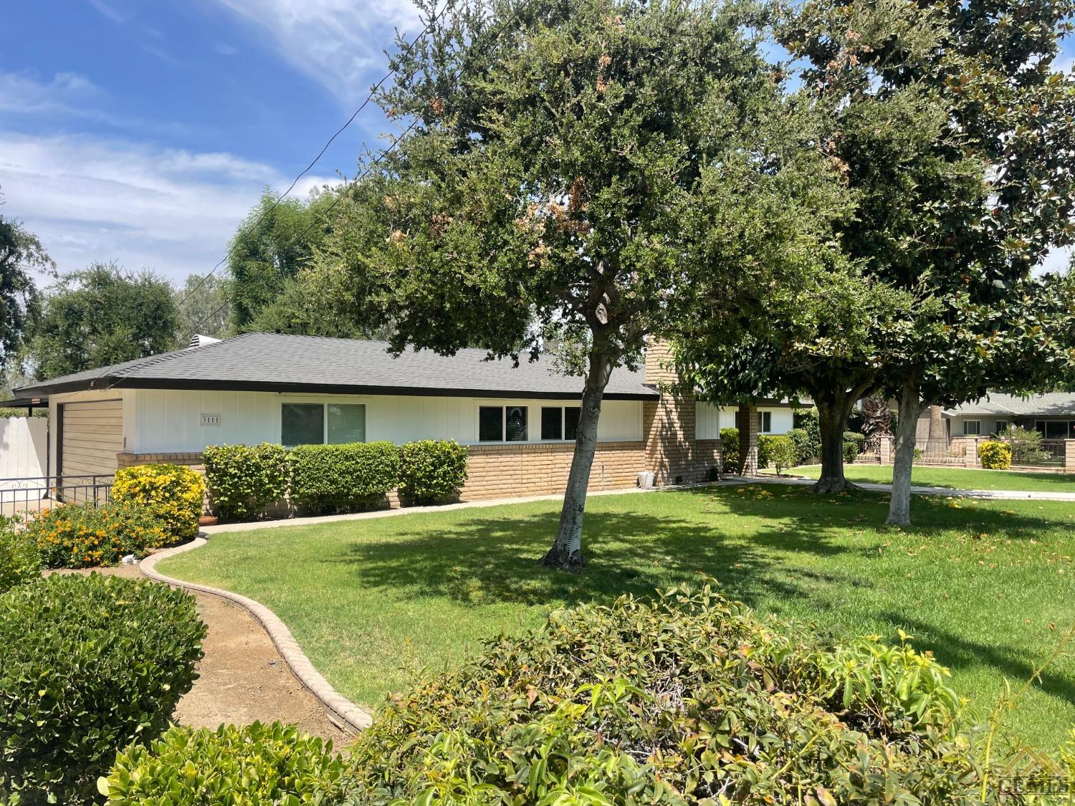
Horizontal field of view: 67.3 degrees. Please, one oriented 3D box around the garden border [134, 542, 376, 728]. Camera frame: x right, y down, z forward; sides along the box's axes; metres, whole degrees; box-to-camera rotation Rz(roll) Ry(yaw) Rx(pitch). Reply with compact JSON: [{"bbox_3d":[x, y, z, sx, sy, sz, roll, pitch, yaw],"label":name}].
[{"bbox_3d":[-3.498,1.943,8.435,0.950,0.130,8.860,1,-1,-29],"label":"garden border"}]

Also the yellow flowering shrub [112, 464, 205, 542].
[{"bbox_3d":[-5.902,1.519,12.608,1.280,1.150,1.180,1,-2,-42],"label":"yellow flowering shrub"}]

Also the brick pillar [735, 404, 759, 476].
[{"bbox_3d":[6.560,1.170,25.100,0.400,2.270,0.400,1,-2,-41],"label":"brick pillar"}]

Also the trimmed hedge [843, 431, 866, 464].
[{"bbox_3d":[13.541,1.869,34.685,1.000,1.380,1.050,1,-2,-42],"label":"trimmed hedge"}]

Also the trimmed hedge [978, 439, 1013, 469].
[{"bbox_3d":[17.191,1.938,30.310,1.080,1.050,1.120,1,-2,-42],"label":"trimmed hedge"}]

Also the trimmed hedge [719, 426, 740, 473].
[{"bbox_3d":[6.793,1.671,28.601,0.850,1.520,0.850,1,-2,-42],"label":"trimmed hedge"}]

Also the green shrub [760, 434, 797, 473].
[{"bbox_3d":[7.932,1.723,26.632,1.150,1.330,1.150,1,-2,-42],"label":"green shrub"}]

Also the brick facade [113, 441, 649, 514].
[{"bbox_3d":[-1.997,1.568,17.574,13.000,1.260,0.260,1,-2,-42],"label":"brick facade"}]

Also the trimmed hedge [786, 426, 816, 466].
[{"bbox_3d":[10.957,1.785,33.512,1.250,1.500,1.200,1,-2,-42],"label":"trimmed hedge"}]

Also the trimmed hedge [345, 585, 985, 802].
[{"bbox_3d":[0.420,1.360,2.800,2.100,1.000,2.000,0,-1,0],"label":"trimmed hedge"}]

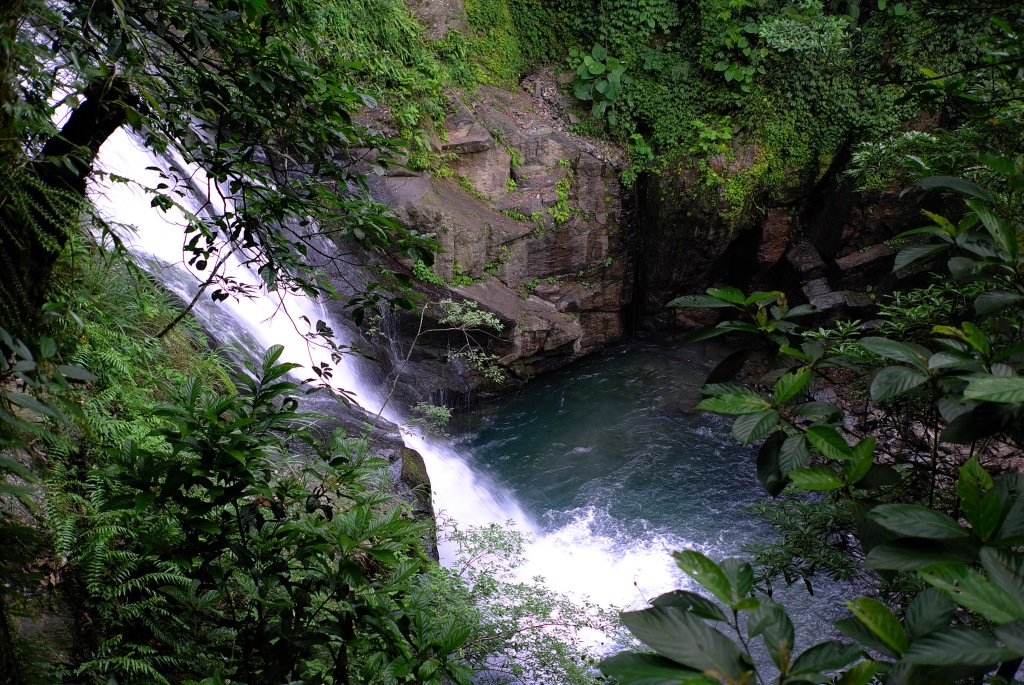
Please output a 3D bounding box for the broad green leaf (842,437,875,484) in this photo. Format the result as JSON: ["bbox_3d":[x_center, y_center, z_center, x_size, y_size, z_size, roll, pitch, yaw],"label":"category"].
[{"bbox_3d":[0.674,0.230,1.995,0.050,0.025,0.098,20,69,30],"label":"broad green leaf"}]

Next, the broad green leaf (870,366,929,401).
[{"bbox_3d":[0.779,0.082,2.060,0.168,0.025,0.070,-14,32,-28],"label":"broad green leaf"}]

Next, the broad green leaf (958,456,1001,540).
[{"bbox_3d":[0.821,0.274,1.800,0.070,0.140,0.030,1,-17,6],"label":"broad green leaf"}]

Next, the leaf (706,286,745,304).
[{"bbox_3d":[0.472,-0.104,2.265,0.081,0.020,0.045,24,43,22],"label":"leaf"}]

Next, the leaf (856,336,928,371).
[{"bbox_3d":[0.793,0.023,2.125,0.143,0.025,0.070,24,37,20],"label":"leaf"}]

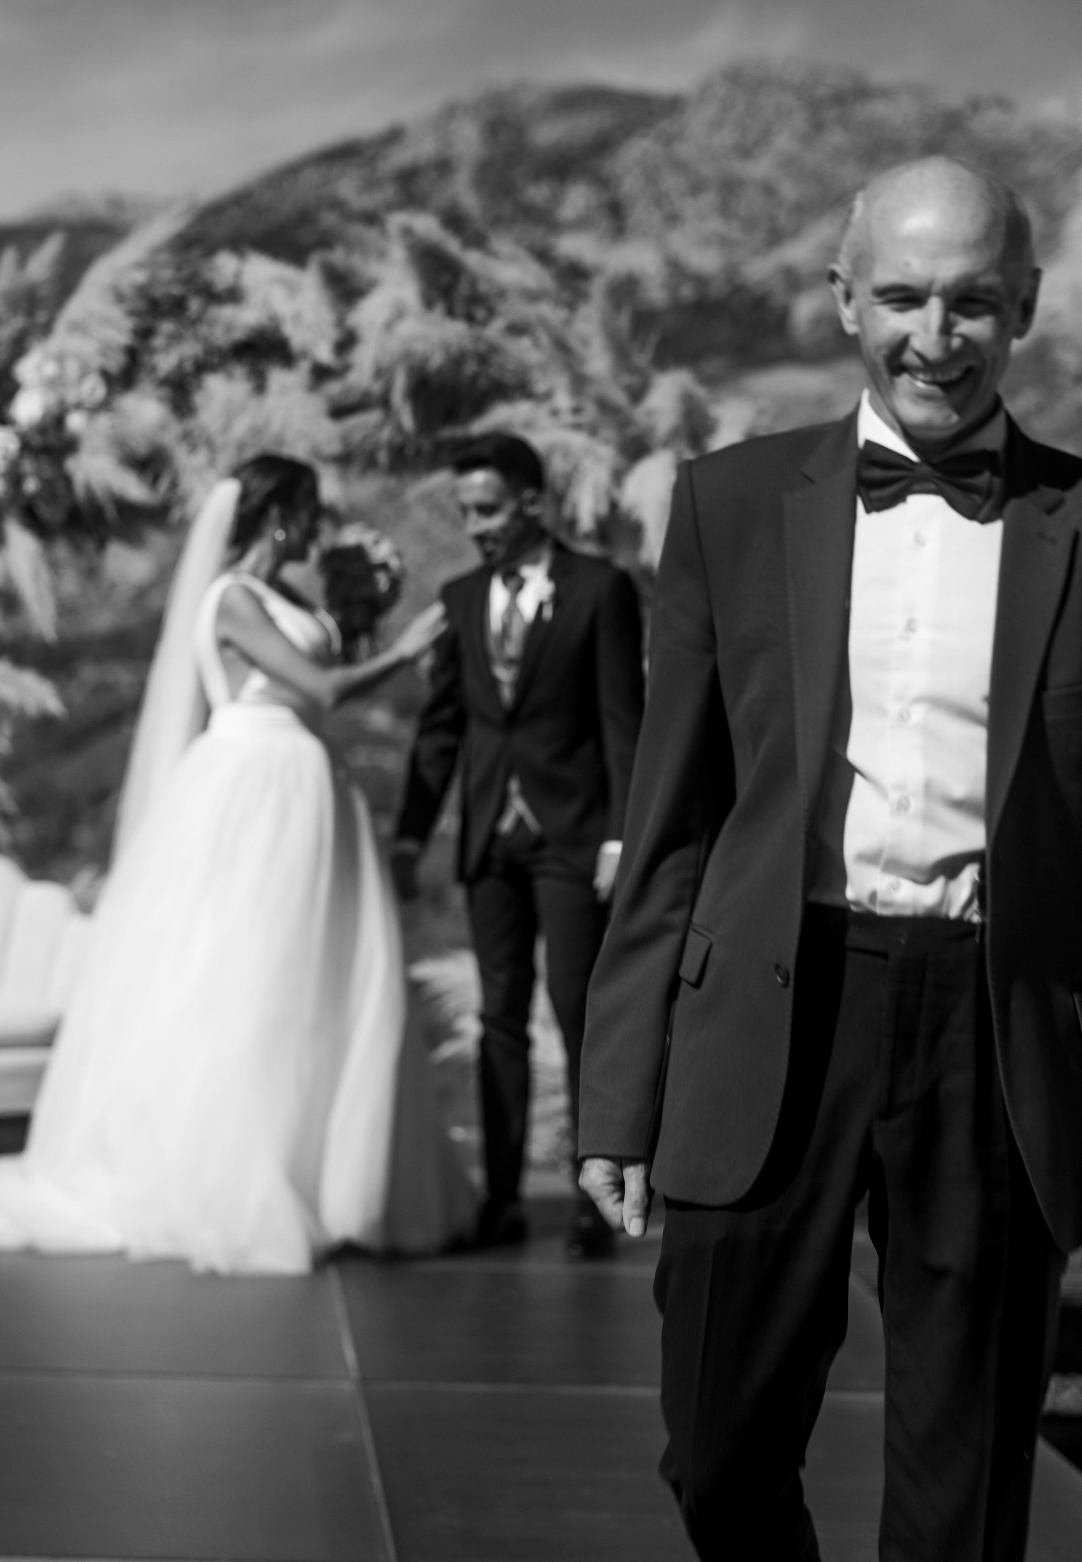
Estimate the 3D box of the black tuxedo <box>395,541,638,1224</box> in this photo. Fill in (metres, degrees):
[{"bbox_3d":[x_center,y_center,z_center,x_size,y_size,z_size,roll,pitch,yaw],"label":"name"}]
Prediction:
[{"bbox_3d":[-0.041,0.201,8.150,0.530,1.430,0.330,1,2,26],"label":"black tuxedo"}]

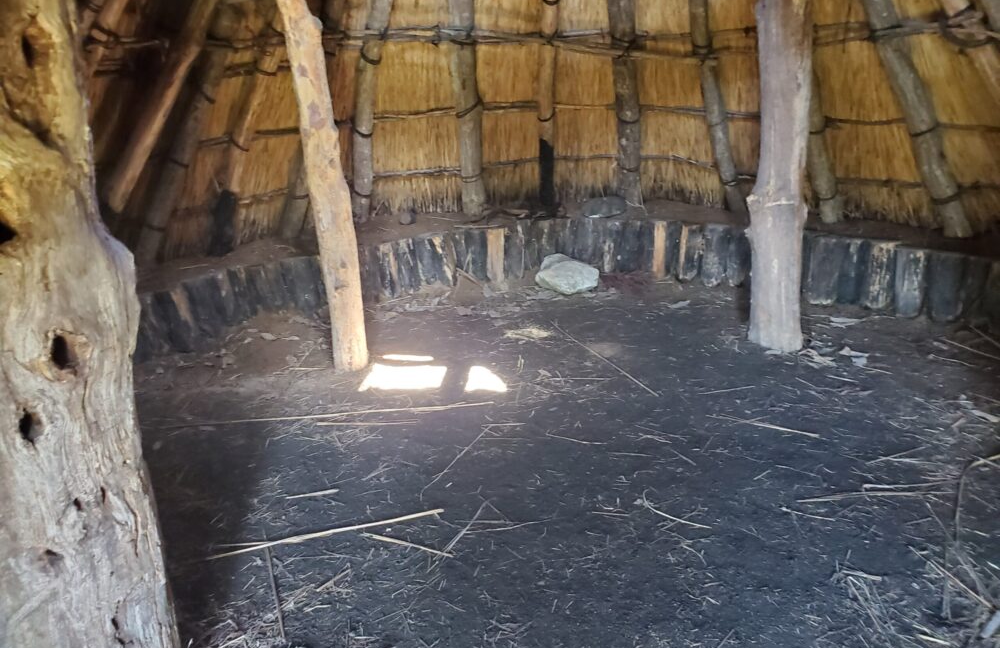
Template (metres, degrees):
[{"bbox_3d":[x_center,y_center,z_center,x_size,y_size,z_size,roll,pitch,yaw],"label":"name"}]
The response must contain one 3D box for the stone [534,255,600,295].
[{"bbox_3d":[0.403,-0.324,4.554,0.380,0.200,0.280,-1,20,8],"label":"stone"}]

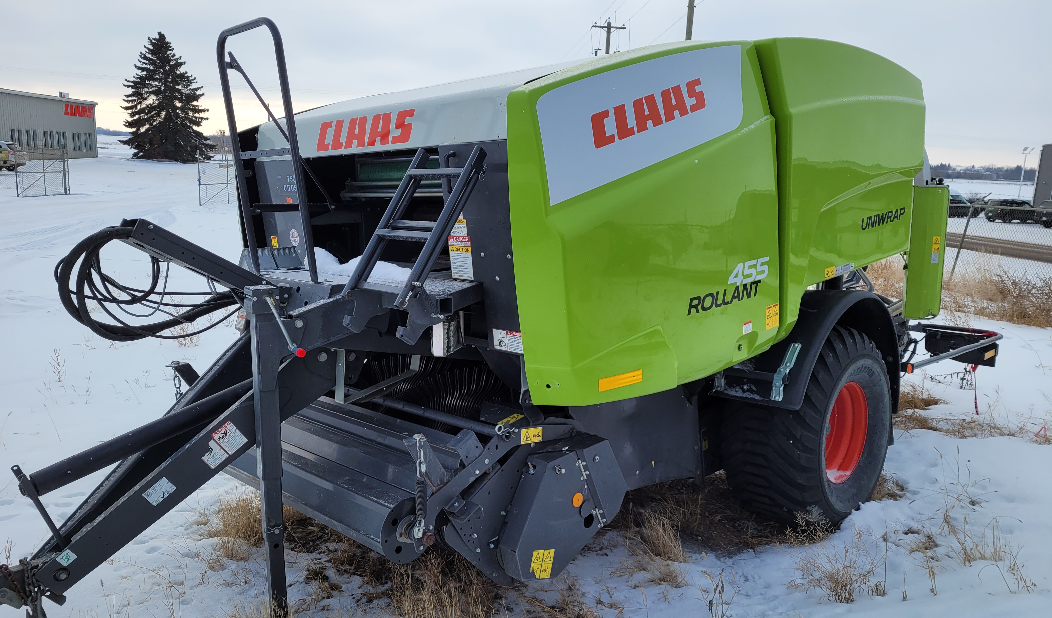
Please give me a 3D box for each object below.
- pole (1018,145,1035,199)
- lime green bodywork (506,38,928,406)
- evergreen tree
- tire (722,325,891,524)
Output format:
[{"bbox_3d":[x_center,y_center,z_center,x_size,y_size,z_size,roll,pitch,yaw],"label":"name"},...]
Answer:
[{"bbox_3d":[60.237,-15.936,95.706,1.500,7.500,0.700,9,13,30],"label":"pole"},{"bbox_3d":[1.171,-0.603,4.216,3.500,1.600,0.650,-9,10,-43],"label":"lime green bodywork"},{"bbox_3d":[-32.765,-19.284,72.000,8.300,11.700,8.300,-2,12,-24],"label":"evergreen tree"},{"bbox_3d":[1.710,0.696,4.776,1.180,1.180,0.600,-9,10,-43],"label":"tire"}]

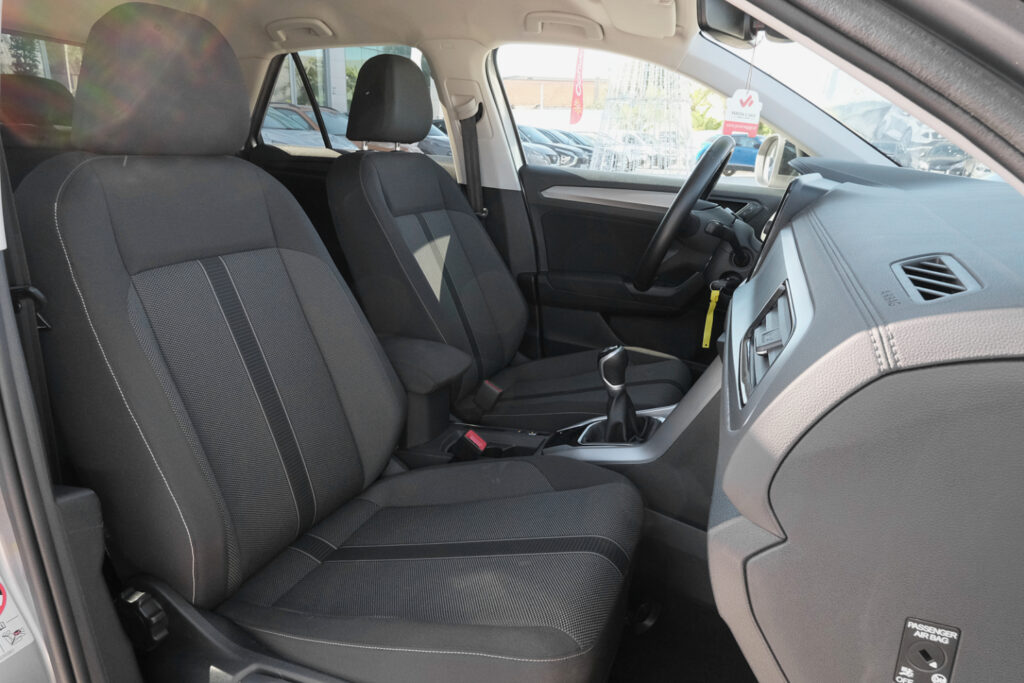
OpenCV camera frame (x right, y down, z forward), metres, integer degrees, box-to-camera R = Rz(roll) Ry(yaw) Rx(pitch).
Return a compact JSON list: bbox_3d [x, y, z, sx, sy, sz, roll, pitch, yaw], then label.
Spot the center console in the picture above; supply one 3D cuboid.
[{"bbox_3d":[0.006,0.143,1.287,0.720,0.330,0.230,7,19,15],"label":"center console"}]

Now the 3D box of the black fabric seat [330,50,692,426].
[{"bbox_3d":[0.027,-0.172,1.578,0.850,0.950,0.520,7,19,15],"label":"black fabric seat"}]

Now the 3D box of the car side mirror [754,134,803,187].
[{"bbox_3d":[0.752,-0.499,1.837,0.130,0.150,0.220,4,18,4],"label":"car side mirror"}]

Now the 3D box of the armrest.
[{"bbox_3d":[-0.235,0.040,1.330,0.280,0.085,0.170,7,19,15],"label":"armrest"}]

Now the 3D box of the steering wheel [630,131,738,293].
[{"bbox_3d":[0.383,-0.268,1.437,0.090,0.370,0.370,29,23,7],"label":"steering wheel"}]

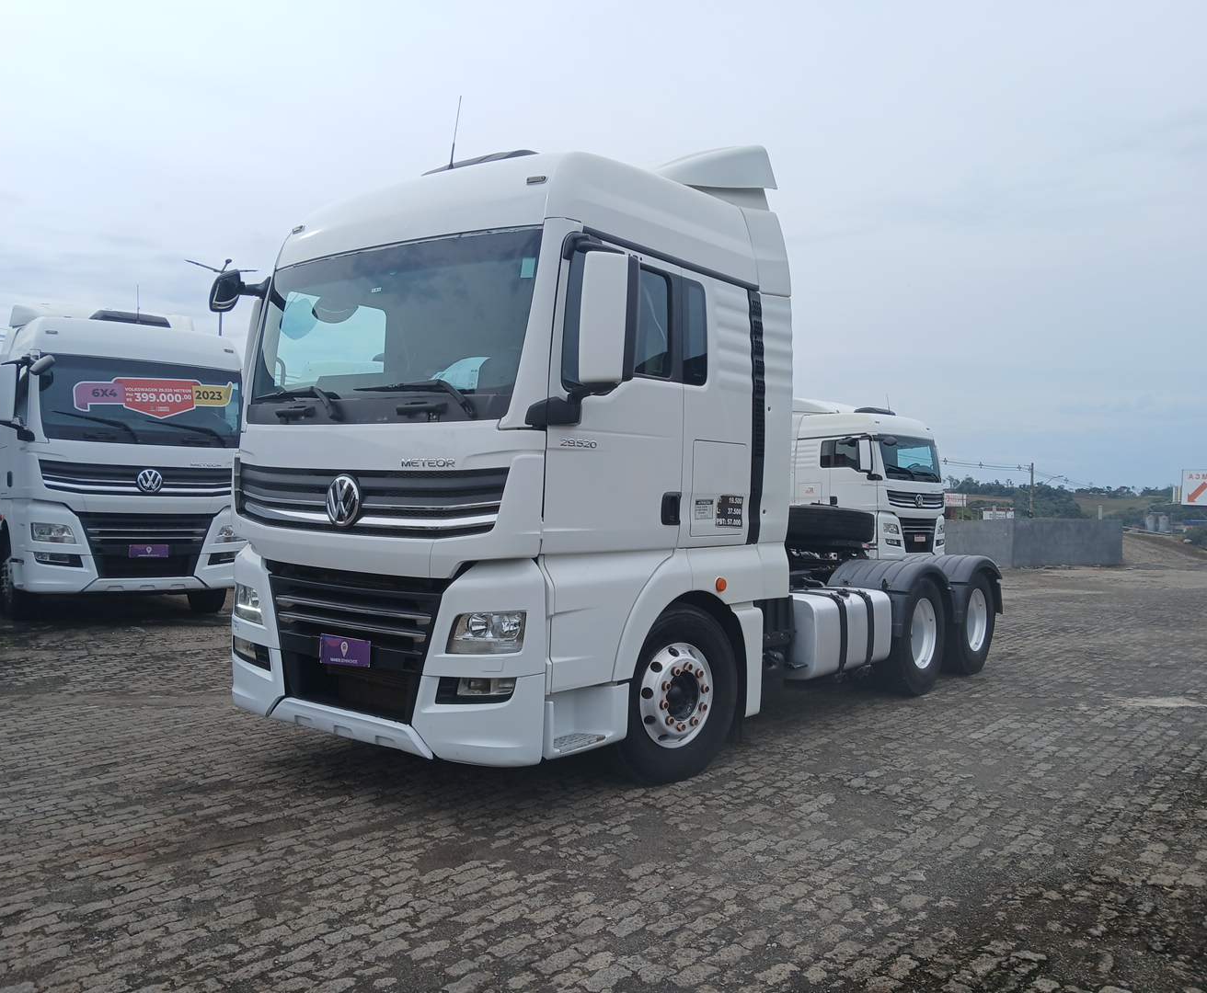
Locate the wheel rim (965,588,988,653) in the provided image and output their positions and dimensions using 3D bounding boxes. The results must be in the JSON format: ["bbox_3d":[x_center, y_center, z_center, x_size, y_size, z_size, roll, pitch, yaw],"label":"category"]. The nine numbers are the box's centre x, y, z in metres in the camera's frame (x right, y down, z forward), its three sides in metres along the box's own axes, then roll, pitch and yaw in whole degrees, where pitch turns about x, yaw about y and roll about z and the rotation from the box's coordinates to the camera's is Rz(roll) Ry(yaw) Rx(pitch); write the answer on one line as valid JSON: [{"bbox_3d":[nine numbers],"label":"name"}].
[{"bbox_3d":[3.495,1.180,9.539,0.170,0.597,0.597,2,0,38],"label":"wheel rim"}]

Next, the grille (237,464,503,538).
[{"bbox_3d":[-1.315,0.019,5.226,2.180,0.360,0.170,2,0,38],"label":"grille"}]

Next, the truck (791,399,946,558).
[{"bbox_3d":[4.353,-0.288,23.442,2.620,3.850,7.190,1,0,-41],"label":"truck"}]

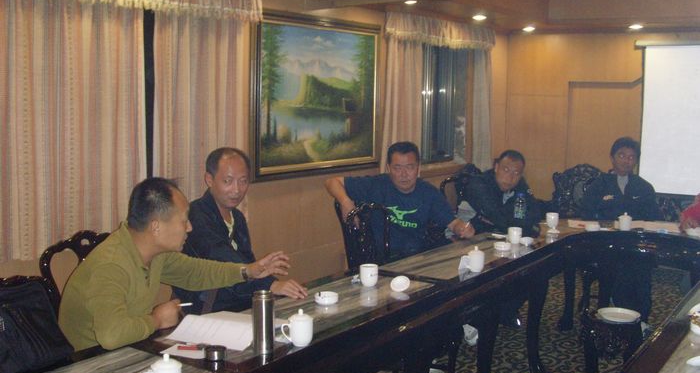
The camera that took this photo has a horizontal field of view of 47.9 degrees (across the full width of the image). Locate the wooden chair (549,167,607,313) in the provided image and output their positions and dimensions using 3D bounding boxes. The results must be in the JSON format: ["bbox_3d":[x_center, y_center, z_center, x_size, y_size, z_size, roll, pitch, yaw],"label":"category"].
[{"bbox_3d":[1.625,0.400,5.543,0.465,1.081,0.525,3,7,23],"label":"wooden chair"}]

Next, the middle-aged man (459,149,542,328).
[{"bbox_3d":[0.947,0.399,4.874,0.535,1.222,0.707,0,6,0],"label":"middle-aged man"}]

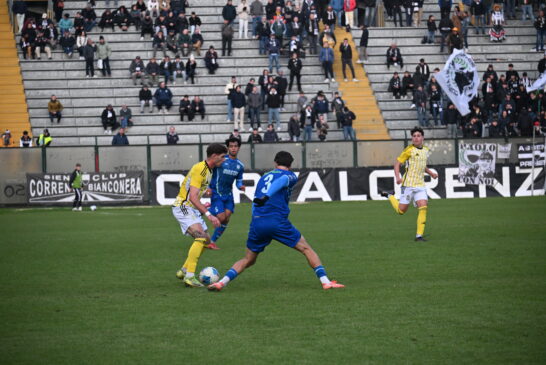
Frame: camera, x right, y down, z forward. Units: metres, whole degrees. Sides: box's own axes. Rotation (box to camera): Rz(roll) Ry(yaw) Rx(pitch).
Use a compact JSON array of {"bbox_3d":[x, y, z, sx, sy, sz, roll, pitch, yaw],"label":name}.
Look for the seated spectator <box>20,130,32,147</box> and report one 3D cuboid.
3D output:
[{"bbox_3d":[-9.452,-1.410,113.400,0.500,1.120,0.720,-1,0,-6],"label":"seated spectator"}]

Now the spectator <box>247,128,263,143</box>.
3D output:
[{"bbox_3d":[-0.723,-1.524,115.600,0.580,1.170,0.720,-1,0,-8],"label":"spectator"}]

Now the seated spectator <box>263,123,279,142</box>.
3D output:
[{"bbox_3d":[-0.087,-1.689,117.600,0.580,1.250,0.720,-1,0,-9],"label":"seated spectator"}]

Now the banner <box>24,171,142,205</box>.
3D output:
[{"bbox_3d":[-7.214,0.200,114.000,4.480,1.160,0.050,-1,0,-9],"label":"banner"}]

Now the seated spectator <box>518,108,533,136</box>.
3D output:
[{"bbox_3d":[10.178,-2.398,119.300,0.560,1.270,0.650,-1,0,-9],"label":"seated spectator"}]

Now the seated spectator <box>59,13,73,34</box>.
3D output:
[{"bbox_3d":[-8.616,-6.431,123.200,0.580,1.250,0.750,-1,0,-9],"label":"seated spectator"}]

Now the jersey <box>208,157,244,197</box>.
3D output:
[{"bbox_3d":[-0.676,-0.086,43.800,0.520,0.620,0.320,6,12,-25],"label":"jersey"}]

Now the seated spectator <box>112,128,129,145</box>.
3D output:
[{"bbox_3d":[-5.920,-1.523,114.900,0.600,1.170,0.720,-1,0,-8],"label":"seated spectator"}]

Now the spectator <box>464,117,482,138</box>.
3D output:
[{"bbox_3d":[7.906,-2.011,117.300,0.640,1.170,0.740,-1,0,-8],"label":"spectator"}]

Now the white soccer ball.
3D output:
[{"bbox_3d":[-0.696,1.037,32.500,0.220,0.220,0.220,-1,0,0],"label":"white soccer ball"}]

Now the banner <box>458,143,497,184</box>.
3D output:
[{"bbox_3d":[7.808,-0.706,113.000,1.420,1.570,0.030,-1,0,-7],"label":"banner"}]

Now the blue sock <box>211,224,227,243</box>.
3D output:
[{"bbox_3d":[-0.798,0.755,43.800,0.120,0.125,0.380,1,-45,-40],"label":"blue sock"}]

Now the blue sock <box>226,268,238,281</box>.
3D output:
[{"bbox_3d":[-0.448,1.004,32.350,0.125,0.090,0.095,-46,41,-18],"label":"blue sock"}]

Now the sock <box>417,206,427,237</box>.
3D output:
[{"bbox_3d":[2.271,0.593,45.200,0.120,0.430,0.130,-1,11,-35],"label":"sock"}]

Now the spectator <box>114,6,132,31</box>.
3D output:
[{"bbox_3d":[-6.339,-6.913,125.500,0.680,1.100,0.760,-1,0,-8],"label":"spectator"}]

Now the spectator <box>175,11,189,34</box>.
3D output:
[{"bbox_3d":[-3.870,-6.675,125.200,0.600,1.160,0.740,-1,0,-8],"label":"spectator"}]

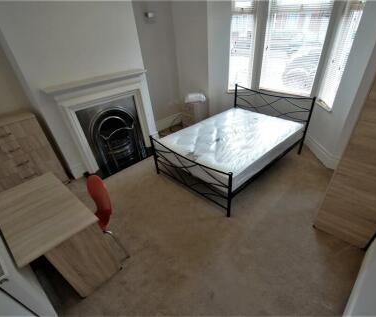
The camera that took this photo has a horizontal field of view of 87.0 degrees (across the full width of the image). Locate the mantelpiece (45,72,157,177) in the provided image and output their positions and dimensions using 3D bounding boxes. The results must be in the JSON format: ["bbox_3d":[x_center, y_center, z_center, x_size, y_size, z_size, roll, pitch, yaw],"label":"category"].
[{"bbox_3d":[-1.205,-0.563,3.250,0.170,1.358,1.525,23,41,37],"label":"mantelpiece"}]

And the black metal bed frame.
[{"bbox_3d":[0.691,-0.339,3.031,1.985,0.959,1.366,-29,39,-34],"label":"black metal bed frame"}]

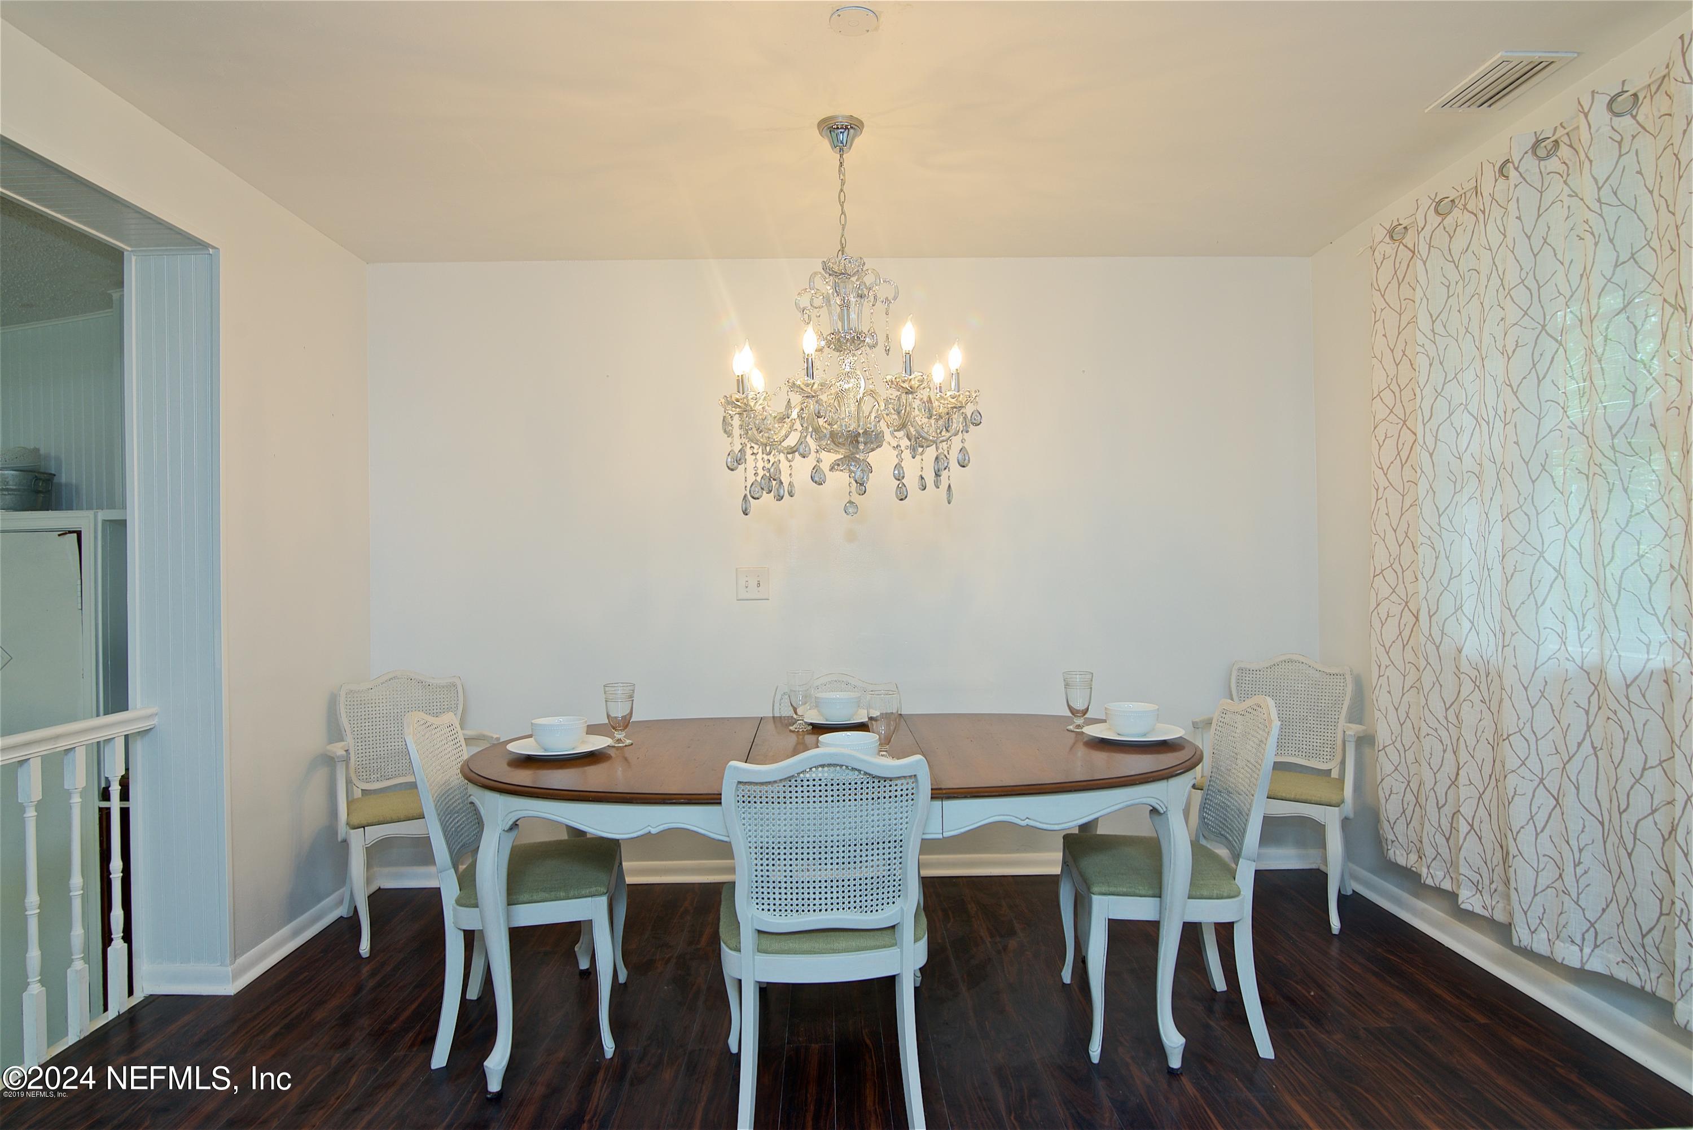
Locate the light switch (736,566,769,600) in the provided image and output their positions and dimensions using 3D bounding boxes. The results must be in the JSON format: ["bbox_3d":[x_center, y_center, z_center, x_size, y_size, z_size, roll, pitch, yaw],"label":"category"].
[{"bbox_3d":[-0.366,0.078,3.692,0.122,0.122,0.014,-1,0,-1],"label":"light switch"}]

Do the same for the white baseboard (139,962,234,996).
[{"bbox_3d":[-1.930,1.220,2.759,0.268,0.087,0.015,-1,0,-1],"label":"white baseboard"}]

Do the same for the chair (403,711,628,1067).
[{"bbox_3d":[-0.874,0.812,2.544,0.545,0.868,0.485,-1,0,-9],"label":"chair"}]

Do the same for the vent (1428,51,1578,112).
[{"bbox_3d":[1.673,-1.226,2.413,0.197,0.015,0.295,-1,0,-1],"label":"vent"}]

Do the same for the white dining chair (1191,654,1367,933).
[{"bbox_3d":[1.570,0.776,3.419,0.550,0.870,0.536,-1,0,36],"label":"white dining chair"}]

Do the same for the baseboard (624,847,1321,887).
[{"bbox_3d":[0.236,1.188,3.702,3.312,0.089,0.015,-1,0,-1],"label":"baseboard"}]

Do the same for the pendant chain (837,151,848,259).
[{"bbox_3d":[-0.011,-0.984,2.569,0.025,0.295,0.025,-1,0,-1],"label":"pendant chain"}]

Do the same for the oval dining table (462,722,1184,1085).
[{"bbox_3d":[-0.022,0.861,2.554,1.940,0.745,1.000,-1,0,-1],"label":"oval dining table"}]

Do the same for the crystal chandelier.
[{"bbox_3d":[0.000,-0.670,2.568,0.700,1.074,0.700,-1,0,-1],"label":"crystal chandelier"}]

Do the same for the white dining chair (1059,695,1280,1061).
[{"bbox_3d":[0.866,0.785,2.514,0.545,0.868,0.485,-1,0,4],"label":"white dining chair"}]

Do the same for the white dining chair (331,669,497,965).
[{"bbox_3d":[-1.521,0.823,3.335,0.550,0.870,0.536,-1,0,-35],"label":"white dining chair"}]

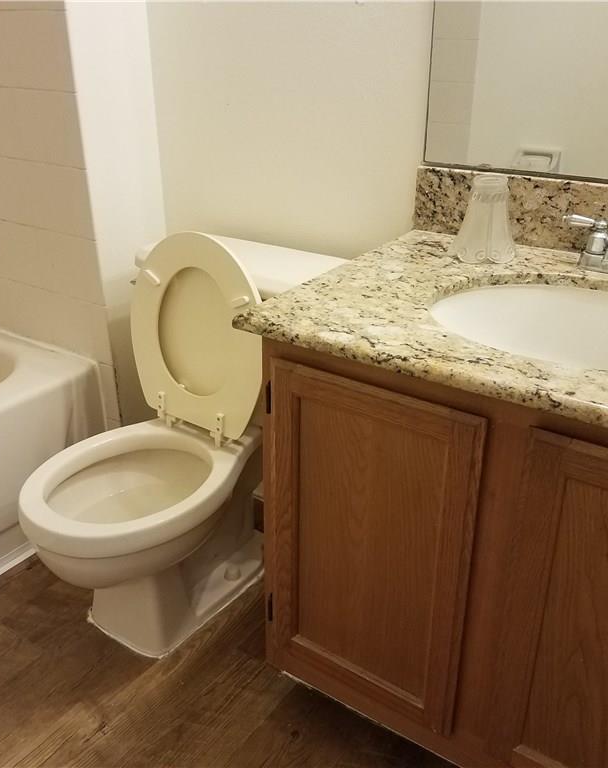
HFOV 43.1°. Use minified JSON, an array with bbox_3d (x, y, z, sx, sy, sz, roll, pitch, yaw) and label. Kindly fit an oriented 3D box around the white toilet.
[{"bbox_3d":[-0.230,0.111,1.503,0.500,0.768,0.723,16,30,30],"label":"white toilet"}]

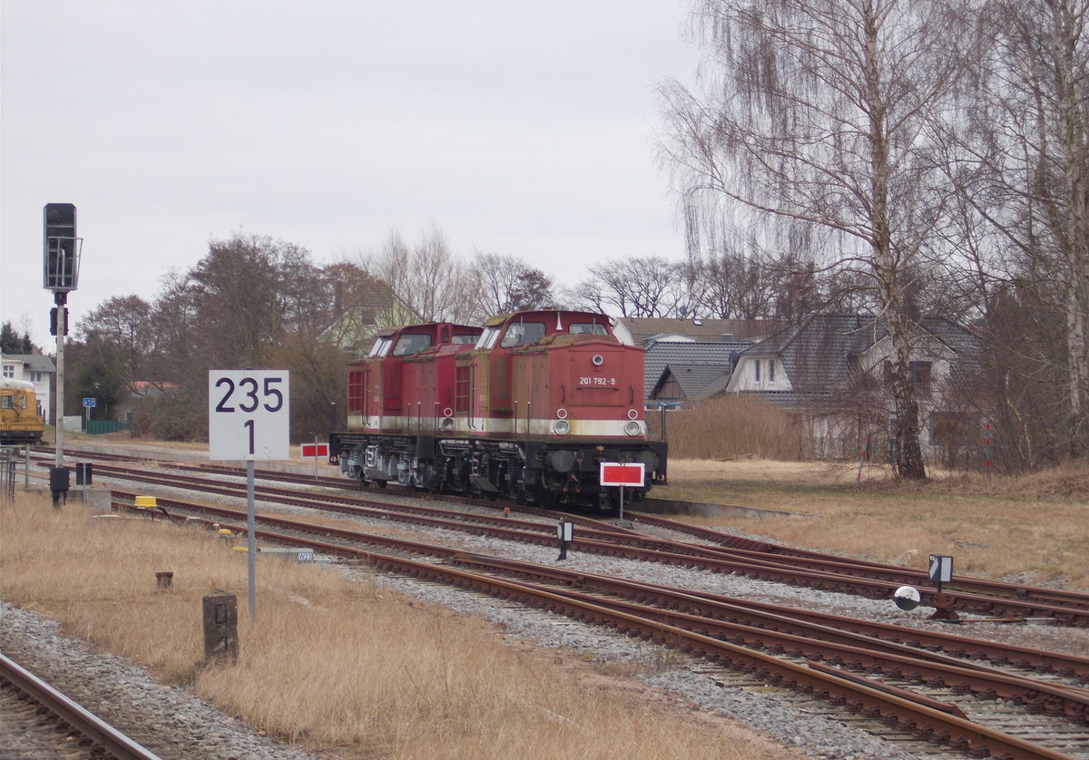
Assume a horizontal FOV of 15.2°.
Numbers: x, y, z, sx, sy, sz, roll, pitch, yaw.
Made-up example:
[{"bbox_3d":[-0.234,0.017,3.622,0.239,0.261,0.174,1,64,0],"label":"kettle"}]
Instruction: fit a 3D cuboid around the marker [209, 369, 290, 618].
[{"bbox_3d":[-3.214,1.257,44.600,0.880,2.740,0.100,0,0,-13],"label":"marker"}]

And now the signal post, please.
[{"bbox_3d":[-10.270,-0.454,87.000,0.750,6.650,0.800,1,0,-16],"label":"signal post"}]

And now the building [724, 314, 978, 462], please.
[{"bbox_3d":[19.356,0.325,244.000,14.000,8.400,10.000,1,0,-20],"label":"building"}]

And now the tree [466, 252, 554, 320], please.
[{"bbox_3d":[-2.496,-2.588,300.000,7.000,13.600,7.000,0,0,0],"label":"tree"}]

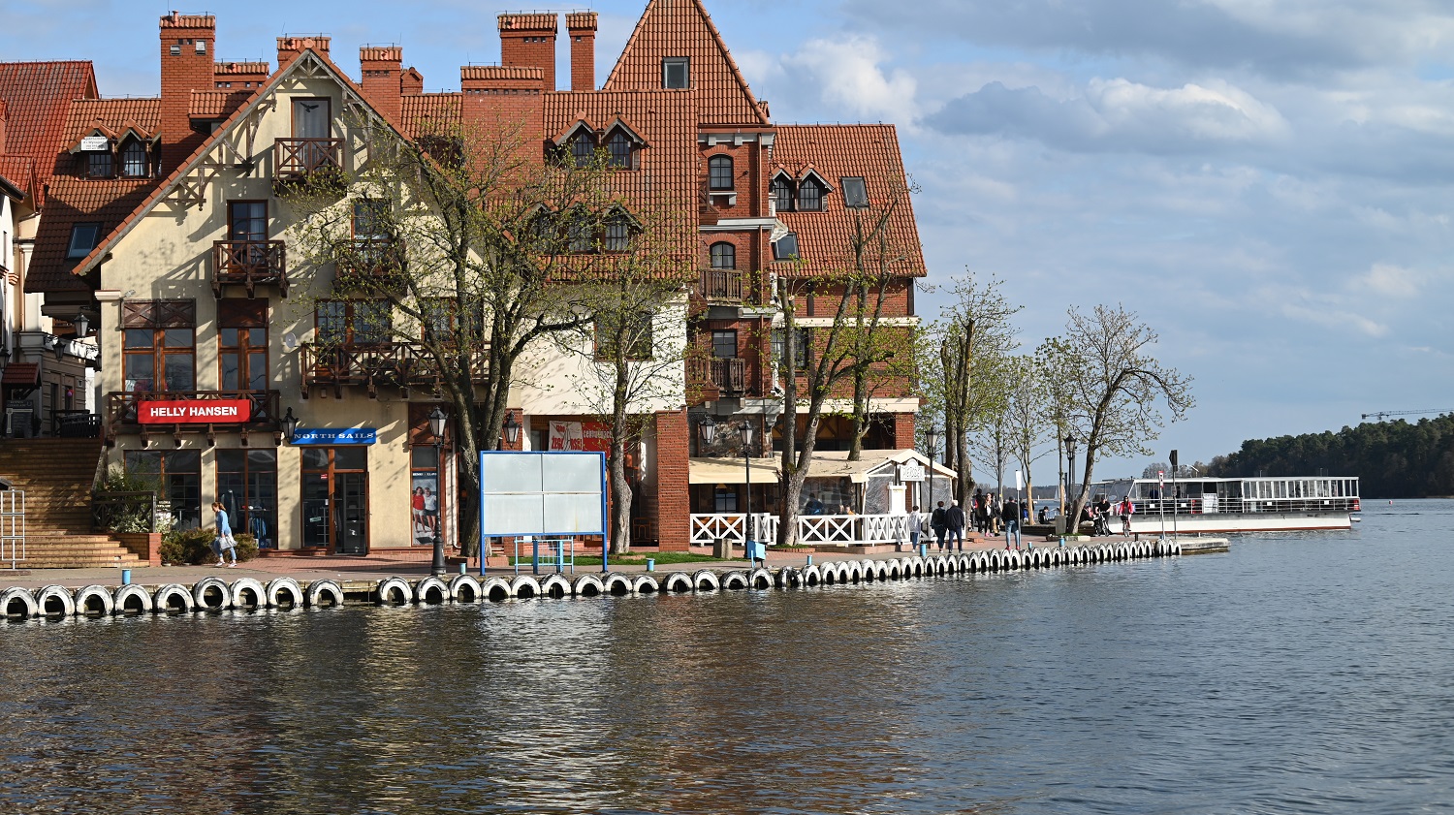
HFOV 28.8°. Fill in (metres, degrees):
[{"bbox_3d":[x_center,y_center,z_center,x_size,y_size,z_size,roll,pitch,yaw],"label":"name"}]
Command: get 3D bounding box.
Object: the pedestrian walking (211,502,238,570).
[{"bbox_3d":[-12.722,3.218,71.528,0.650,1.637,0.500,0,-2,-12],"label":"pedestrian walking"}]

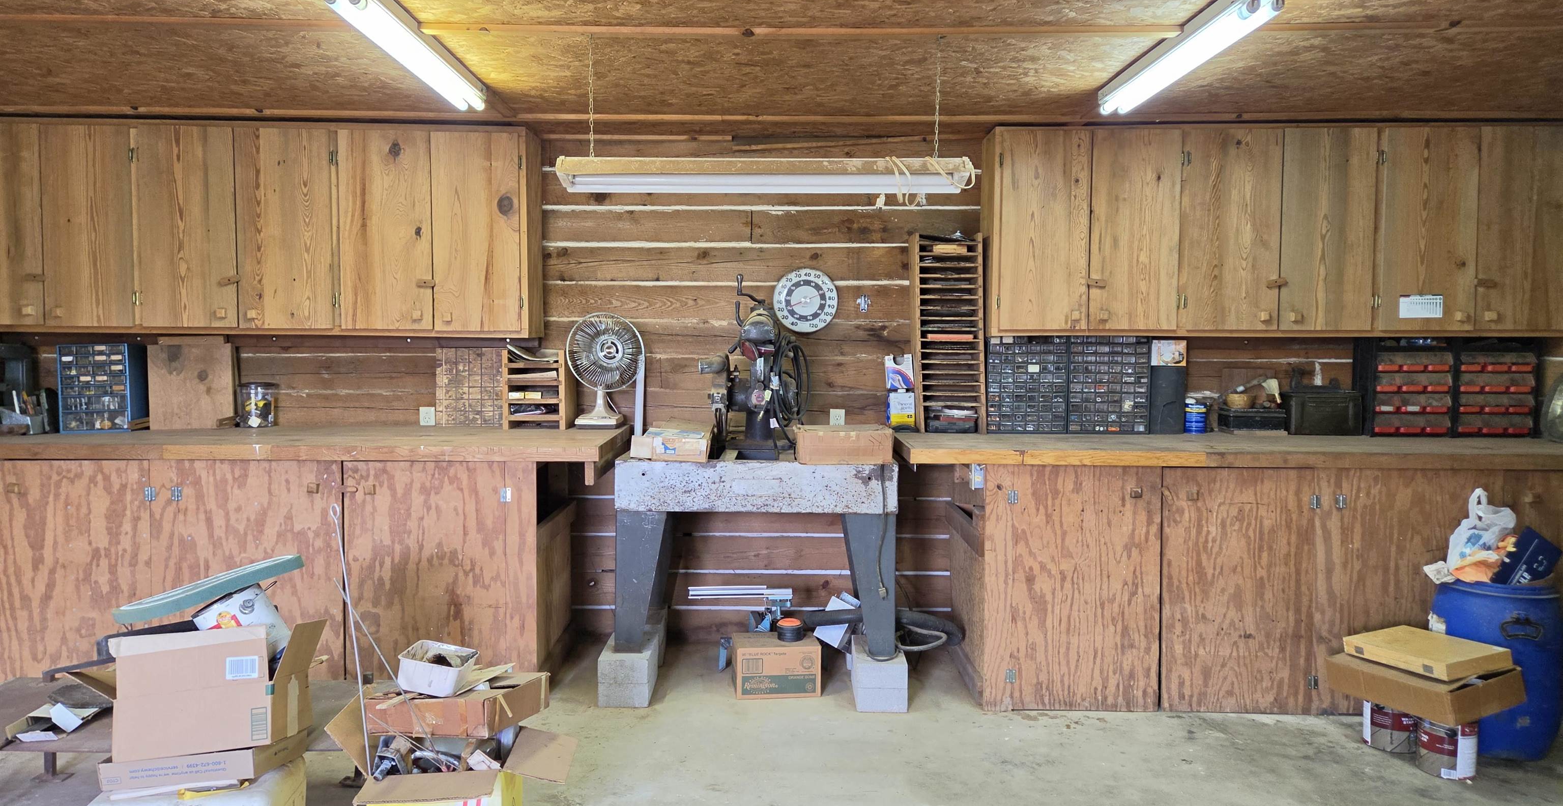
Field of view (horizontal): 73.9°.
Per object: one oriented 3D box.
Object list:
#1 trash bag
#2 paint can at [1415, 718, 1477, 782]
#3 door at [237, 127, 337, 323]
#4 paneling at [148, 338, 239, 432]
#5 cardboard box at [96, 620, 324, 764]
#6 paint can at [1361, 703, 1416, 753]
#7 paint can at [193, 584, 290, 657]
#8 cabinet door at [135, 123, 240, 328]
[{"bbox_3d":[2.468,0.447,3.666,0.210,0.290,0.200,2,3,34],"label":"trash bag"},{"bbox_3d":[2.190,1.108,3.420,0.169,0.194,0.169,0,3,0],"label":"paint can"},{"bbox_3d":[-2.187,-0.768,4.568,0.425,0.885,0.030,0,3,-1],"label":"door"},{"bbox_3d":[-2.646,-0.076,4.650,0.376,0.386,0.040,0,3,0],"label":"paneling"},{"bbox_3d":[-1.509,0.744,2.730,0.510,0.294,0.316,-5,-8,-7],"label":"cardboard box"},{"bbox_3d":[2.138,1.105,3.636,0.167,0.193,0.167,0,3,0],"label":"paint can"},{"bbox_3d":[-1.391,0.598,2.703,0.169,0.193,0.169,-31,5,-14],"label":"paint can"},{"bbox_3d":[-2.611,-0.771,4.563,0.430,0.885,0.030,0,3,-1],"label":"cabinet door"}]

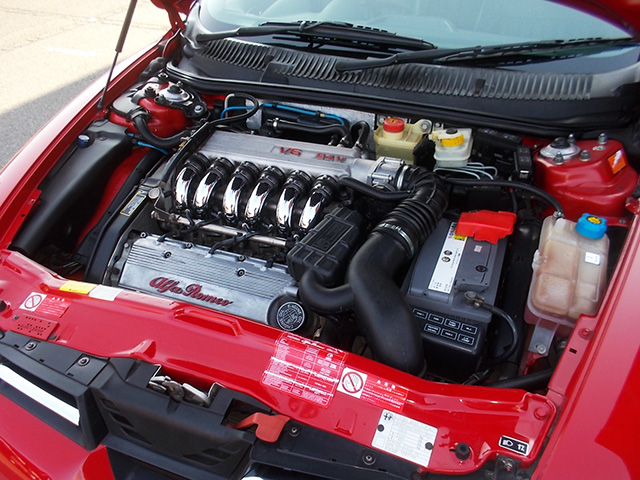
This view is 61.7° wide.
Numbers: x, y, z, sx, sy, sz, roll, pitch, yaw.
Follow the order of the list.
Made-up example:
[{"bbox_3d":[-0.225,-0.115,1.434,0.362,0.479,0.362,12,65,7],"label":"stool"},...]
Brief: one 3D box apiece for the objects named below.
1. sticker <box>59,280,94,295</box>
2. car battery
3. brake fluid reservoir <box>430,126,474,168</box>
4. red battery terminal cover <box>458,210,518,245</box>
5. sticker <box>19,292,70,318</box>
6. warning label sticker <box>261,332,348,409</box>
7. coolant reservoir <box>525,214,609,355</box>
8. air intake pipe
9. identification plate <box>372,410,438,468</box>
[{"bbox_3d":[-0.480,0.095,1.067,0.063,0.003,0.029,5,39,12],"label":"sticker"},{"bbox_3d":[0.285,0.113,1.150,0.175,0.190,0.285,11,36,19],"label":"car battery"},{"bbox_3d":[0.322,-0.226,1.309,0.085,0.075,0.100,11,36,19],"label":"brake fluid reservoir"},{"bbox_3d":[0.360,-0.023,1.167,0.115,0.035,0.075,11,36,19],"label":"red battery terminal cover"},{"bbox_3d":[-0.541,0.127,1.057,0.102,0.003,0.040,7,53,15],"label":"sticker"},{"bbox_3d":[-0.026,0.213,0.893,0.122,0.005,0.095,12,55,19],"label":"warning label sticker"},{"bbox_3d":[0.489,0.067,1.062,0.130,0.175,0.185,11,36,19],"label":"coolant reservoir"},{"bbox_3d":[0.147,0.040,1.105,0.250,0.215,0.430,11,36,19],"label":"air intake pipe"},{"bbox_3d":[0.127,0.294,0.799,0.083,0.003,0.057,12,55,19],"label":"identification plate"}]

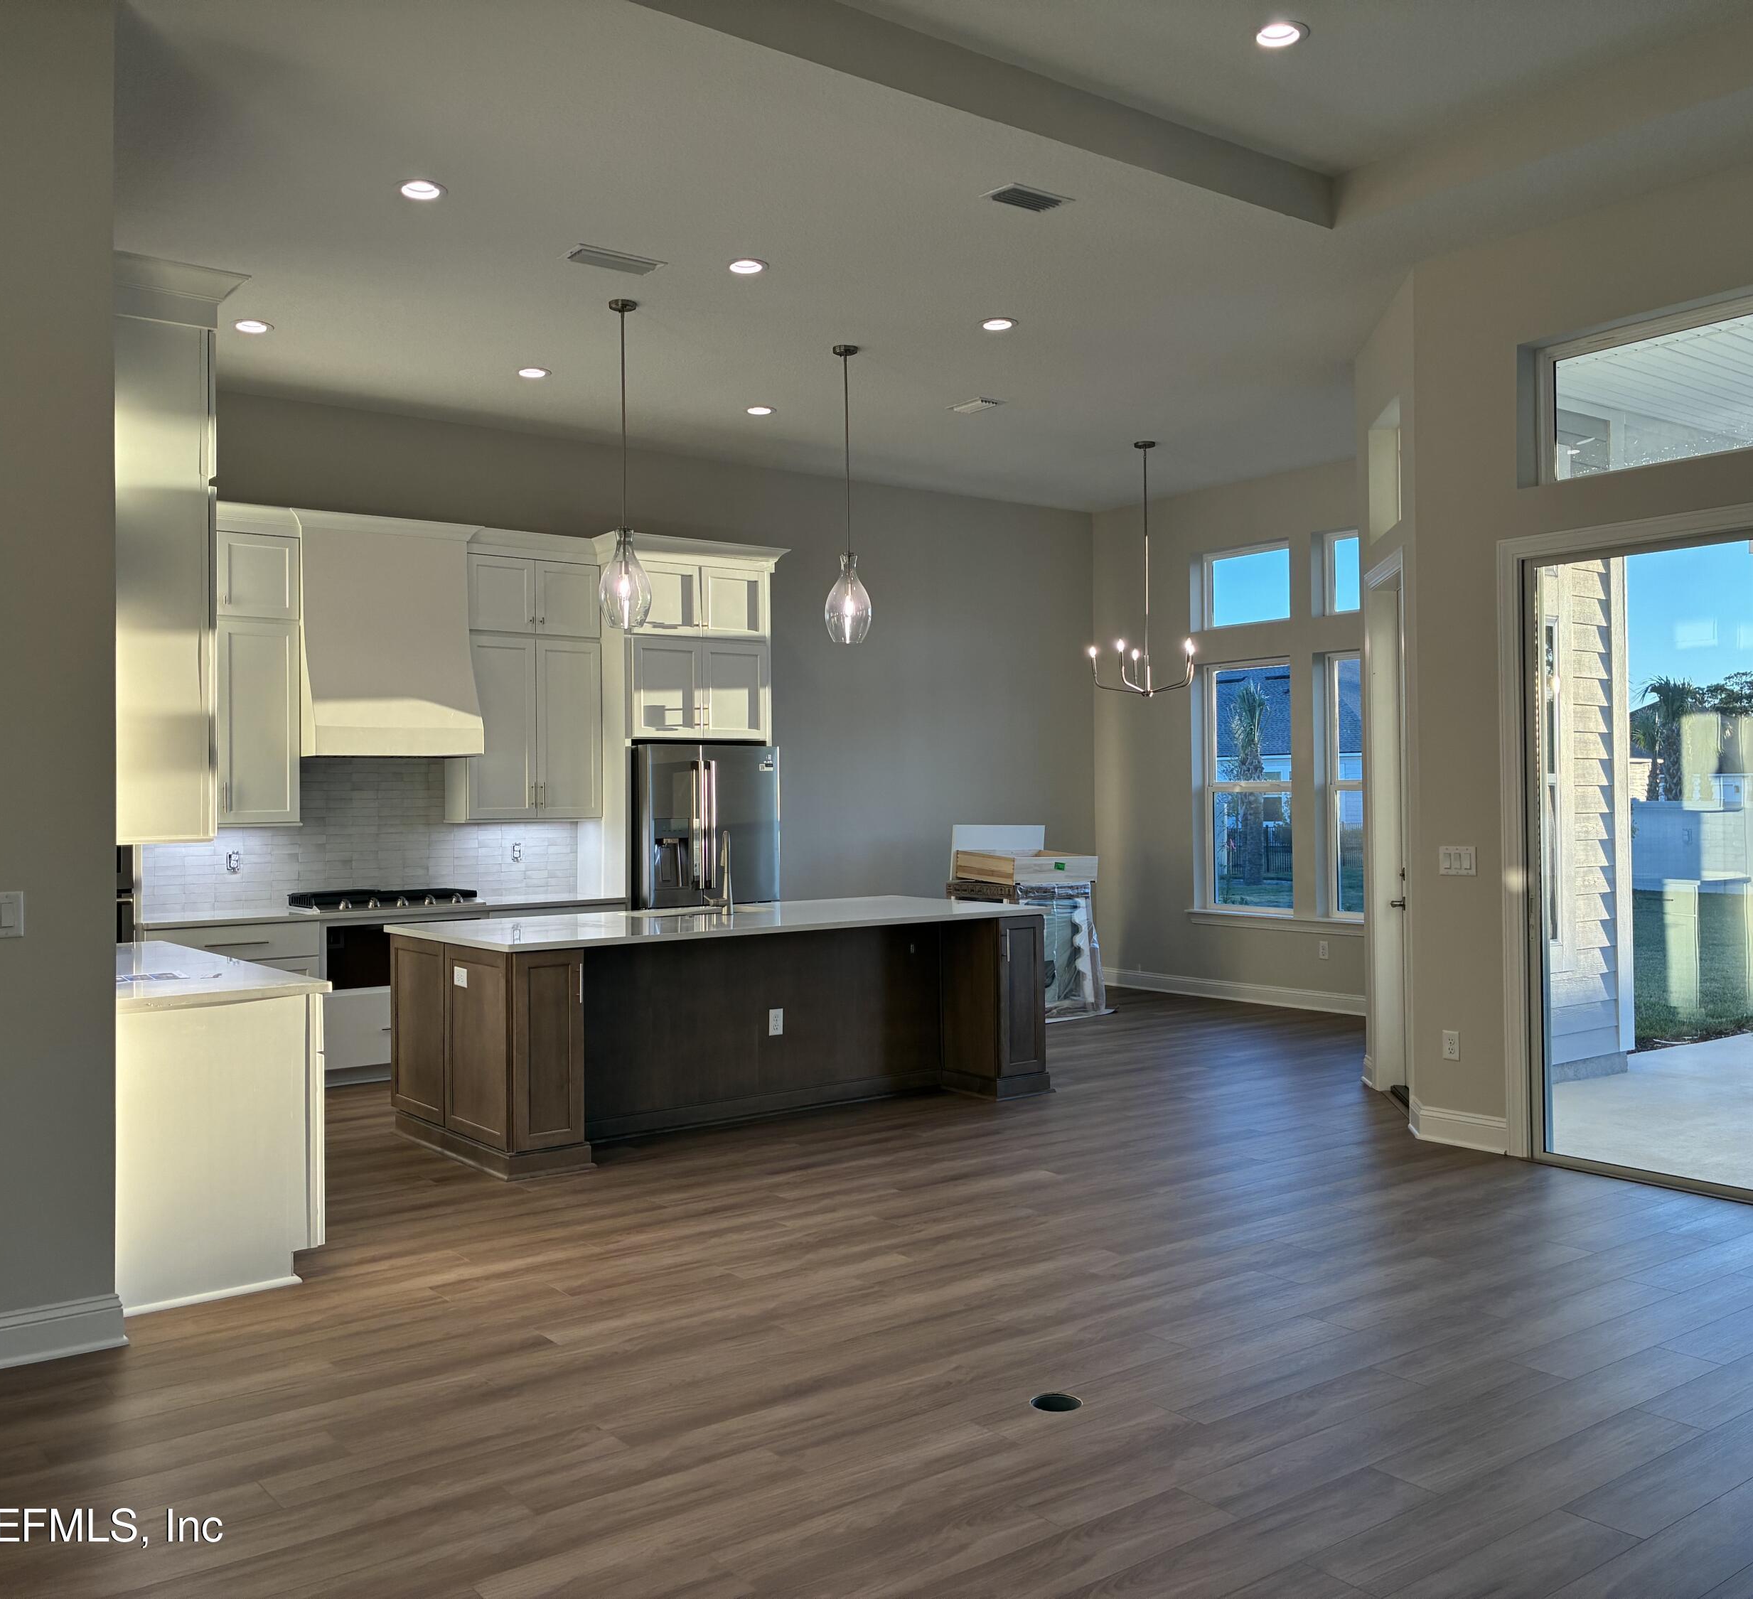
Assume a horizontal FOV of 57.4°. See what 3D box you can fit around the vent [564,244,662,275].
[{"bbox_3d":[-1.092,-2.247,6.701,0.400,0.020,0.180,-1,0,-37],"label":"vent"}]

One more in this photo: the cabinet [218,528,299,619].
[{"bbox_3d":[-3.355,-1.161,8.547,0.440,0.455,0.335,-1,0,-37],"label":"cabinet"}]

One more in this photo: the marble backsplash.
[{"bbox_3d":[-2.810,0.177,8.999,2.480,0.820,0.015,0,0,-37],"label":"marble backsplash"}]

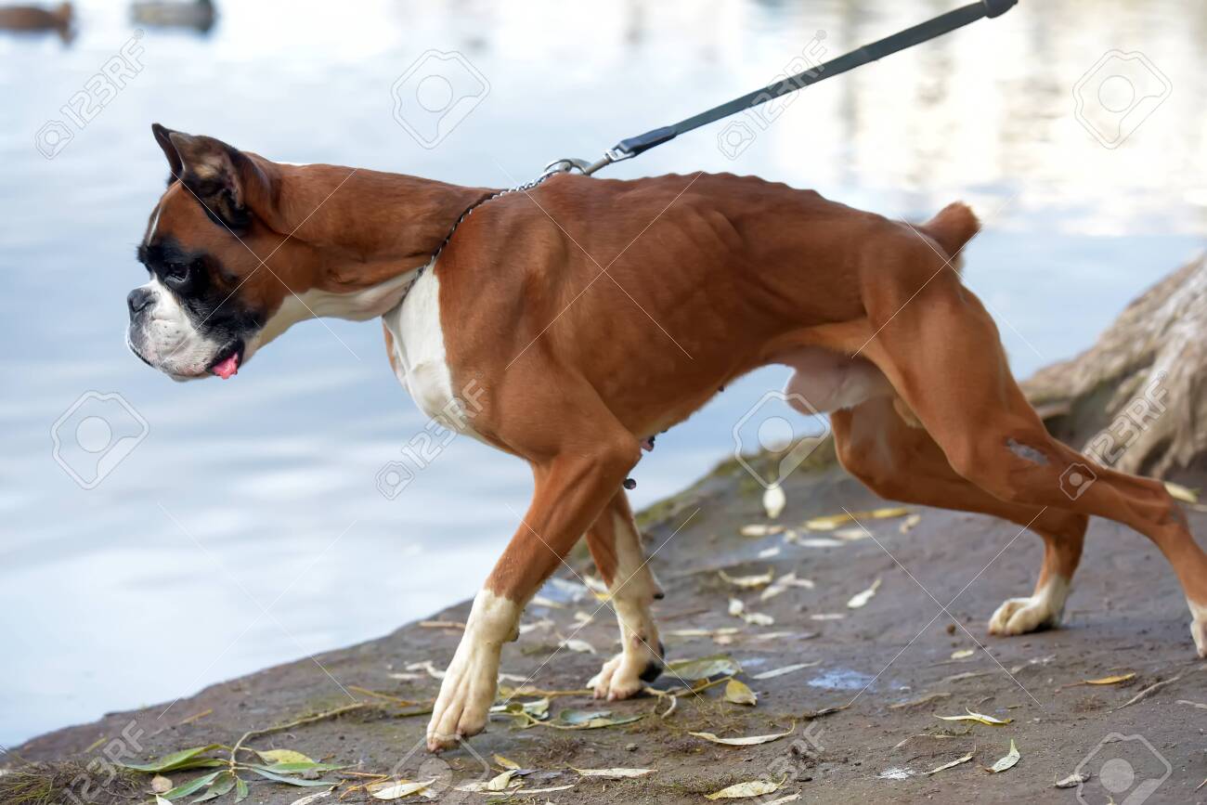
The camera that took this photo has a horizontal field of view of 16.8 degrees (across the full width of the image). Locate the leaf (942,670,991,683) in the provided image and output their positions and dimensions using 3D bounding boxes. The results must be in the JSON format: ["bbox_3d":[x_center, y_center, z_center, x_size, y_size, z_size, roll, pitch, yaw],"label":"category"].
[{"bbox_3d":[0.410,0.310,4.623,0.060,0.007,0.016,-5,11,-30],"label":"leaf"}]

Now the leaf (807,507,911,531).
[{"bbox_3d":[0.322,0.147,5.165,0.130,0.012,0.035,-6,9,-18],"label":"leaf"}]

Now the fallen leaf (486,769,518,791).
[{"bbox_3d":[-0.099,0.371,4.015,0.025,0.016,0.041,4,11,44],"label":"fallen leaf"}]

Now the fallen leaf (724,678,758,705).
[{"bbox_3d":[0.152,0.320,4.520,0.032,0.020,0.032,3,10,20],"label":"fallen leaf"}]

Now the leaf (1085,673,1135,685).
[{"bbox_3d":[0.533,0.290,4.297,0.055,0.009,0.015,-6,8,-14],"label":"leaf"}]

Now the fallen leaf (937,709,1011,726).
[{"bbox_3d":[0.400,0.340,4.418,0.083,0.014,0.024,1,9,8],"label":"fallen leaf"}]

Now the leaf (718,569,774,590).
[{"bbox_3d":[0.180,0.222,5.129,0.070,0.018,0.022,-1,9,-5],"label":"leaf"}]

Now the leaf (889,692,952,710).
[{"bbox_3d":[0.349,0.328,4.502,0.074,0.010,0.017,-6,11,-34],"label":"leaf"}]

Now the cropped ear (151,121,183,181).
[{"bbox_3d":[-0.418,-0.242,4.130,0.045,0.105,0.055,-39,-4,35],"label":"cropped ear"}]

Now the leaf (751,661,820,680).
[{"bbox_3d":[0.198,0.292,4.456,0.093,0.008,0.015,-10,10,-36],"label":"leaf"}]

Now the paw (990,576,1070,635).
[{"bbox_3d":[0.507,0.243,4.883,0.080,0.056,0.056,-4,10,-25],"label":"paw"}]

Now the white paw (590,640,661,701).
[{"bbox_3d":[0.023,0.281,4.310,0.078,0.060,0.055,-7,11,-37],"label":"white paw"}]

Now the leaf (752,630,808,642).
[{"bbox_3d":[0.199,0.265,4.648,0.064,0.008,0.016,-6,8,-12],"label":"leaf"}]

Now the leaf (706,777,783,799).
[{"bbox_3d":[0.135,0.370,3.918,0.075,0.012,0.026,-6,8,-12],"label":"leaf"}]

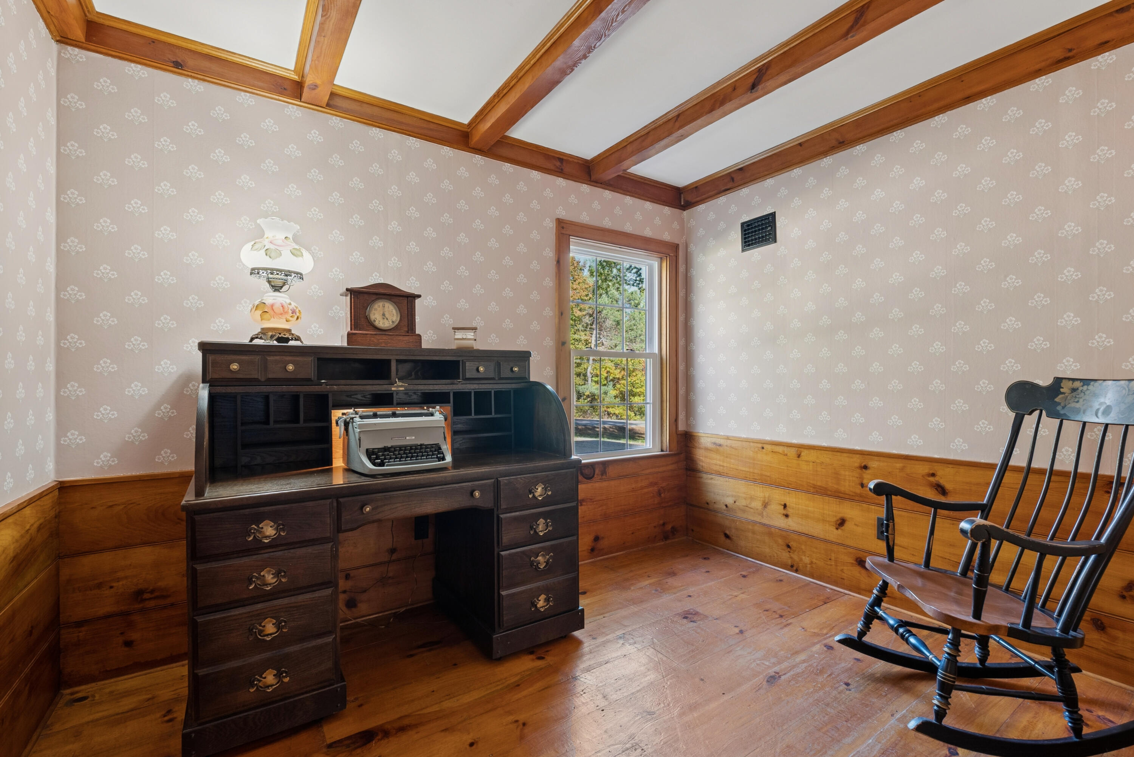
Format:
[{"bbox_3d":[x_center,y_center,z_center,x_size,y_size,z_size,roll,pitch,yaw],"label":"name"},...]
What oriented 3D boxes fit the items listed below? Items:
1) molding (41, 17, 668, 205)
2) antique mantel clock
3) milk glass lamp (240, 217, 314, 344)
[{"bbox_3d":[-0.474,-1.242,2.629,3.153,0.119,0.067,0,0,-34],"label":"molding"},{"bbox_3d":[-0.825,-0.270,2.246,0.314,0.284,0.139,0,0,-34],"label":"antique mantel clock"},{"bbox_3d":[-1.160,-0.373,2.027,0.256,0.488,0.256,0,0,-34],"label":"milk glass lamp"}]

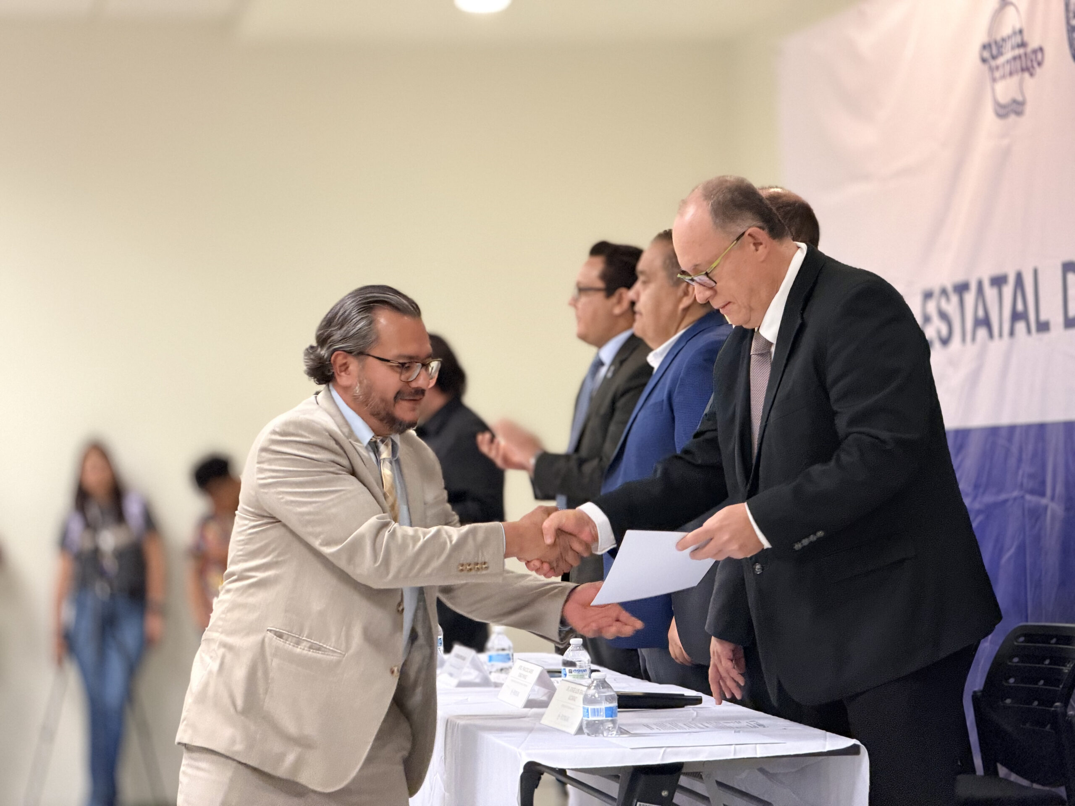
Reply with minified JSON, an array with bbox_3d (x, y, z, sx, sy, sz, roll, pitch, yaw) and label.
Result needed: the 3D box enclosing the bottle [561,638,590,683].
[{"bbox_3d":[0.086,0.578,6.850,0.064,0.122,0.064,0,-2,-11],"label":"bottle"}]

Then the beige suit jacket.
[{"bbox_3d":[-0.280,0.316,5.270,0.600,0.690,0.540,-1,-2,27],"label":"beige suit jacket"}]

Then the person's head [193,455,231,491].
[{"bbox_3d":[-1.355,0.297,13.000,0.170,0.150,0.165,-2,-2,41],"label":"person's head"}]

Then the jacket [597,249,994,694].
[{"bbox_3d":[0.461,0.128,5.460,0.640,0.800,0.540,1,-2,-26],"label":"jacket"}]

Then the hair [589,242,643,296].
[{"bbox_3d":[0.199,-0.319,7.400,0.170,0.145,0.165,0,-2,-3],"label":"hair"}]

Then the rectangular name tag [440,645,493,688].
[{"bbox_3d":[-0.168,0.613,7.250,0.090,0.083,0.250,0,-2,-13],"label":"rectangular name tag"}]

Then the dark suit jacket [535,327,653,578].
[{"bbox_3d":[0.185,0.200,7.400,0.460,0.730,0.520,1,-2,-16],"label":"dark suit jacket"}]

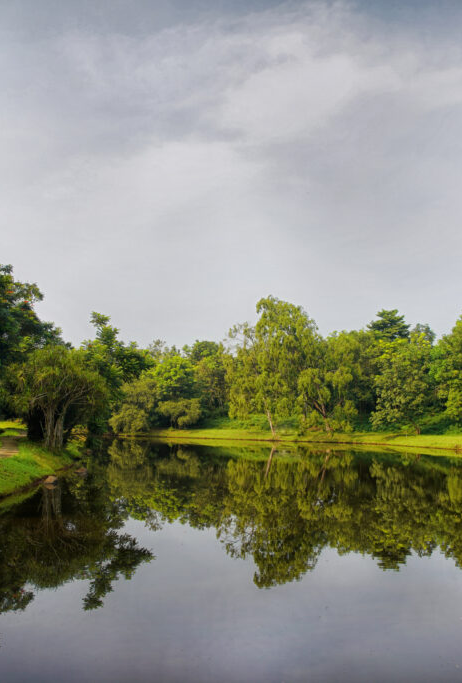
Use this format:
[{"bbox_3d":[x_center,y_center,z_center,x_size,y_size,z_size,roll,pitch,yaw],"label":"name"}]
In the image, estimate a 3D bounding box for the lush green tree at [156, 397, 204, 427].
[{"bbox_3d":[-3.920,5.590,53.000,3.490,2.330,3.200,1,-5,-4],"label":"lush green tree"}]

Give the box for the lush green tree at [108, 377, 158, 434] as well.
[{"bbox_3d":[-7.650,4.970,53.000,3.780,4.500,3.900,1,-5,-8],"label":"lush green tree"}]

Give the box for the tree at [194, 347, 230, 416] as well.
[{"bbox_3d":[-1.540,3.420,57.000,3.440,6.350,3.600,1,-5,-2],"label":"tree"}]

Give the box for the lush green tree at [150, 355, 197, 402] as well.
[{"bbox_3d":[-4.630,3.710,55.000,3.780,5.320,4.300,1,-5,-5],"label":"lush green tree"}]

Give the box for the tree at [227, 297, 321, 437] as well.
[{"bbox_3d":[3.090,1.780,48.500,6.540,9.950,6.000,0,-5,4],"label":"tree"}]

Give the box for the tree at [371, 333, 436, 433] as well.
[{"bbox_3d":[12.000,2.850,47.500,4.300,6.960,4.500,-1,-5,14],"label":"tree"}]

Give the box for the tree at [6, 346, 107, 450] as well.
[{"bbox_3d":[-7.280,2.380,28.500,4.110,4.340,4.200,2,-5,-14],"label":"tree"}]

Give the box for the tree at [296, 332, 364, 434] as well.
[{"bbox_3d":[6.930,2.950,48.000,4.660,7.170,4.700,0,-5,8],"label":"tree"}]

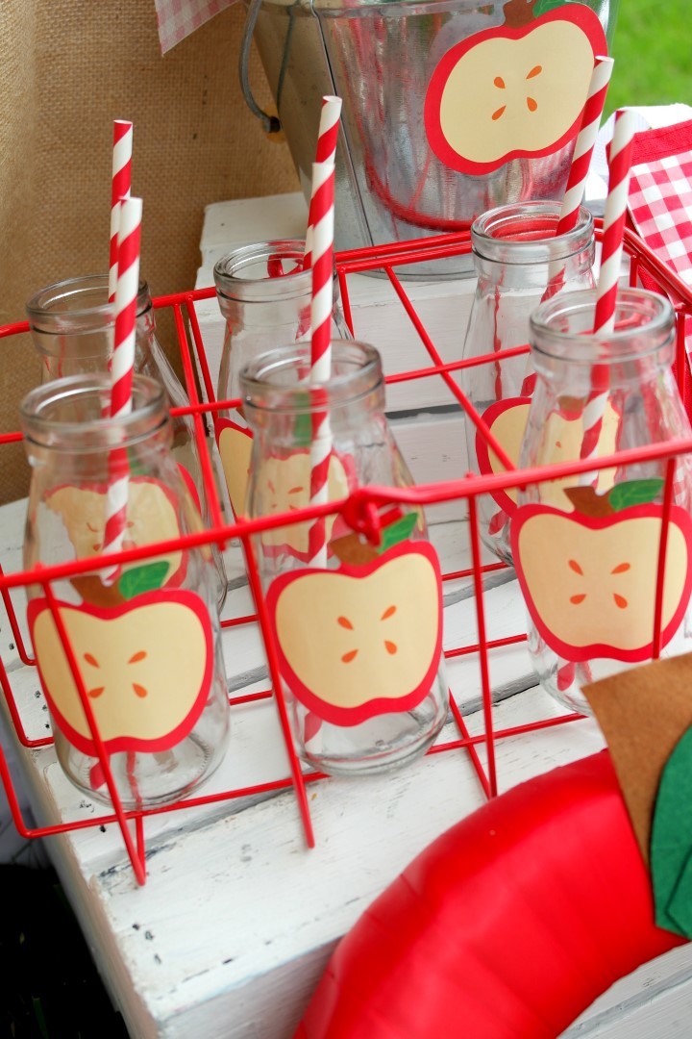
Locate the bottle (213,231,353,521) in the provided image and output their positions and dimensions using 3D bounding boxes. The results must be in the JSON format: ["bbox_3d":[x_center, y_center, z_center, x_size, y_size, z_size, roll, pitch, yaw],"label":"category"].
[{"bbox_3d":[-0.018,-0.034,0.474,0.059,0.136,0.059,-8,32,-2],"label":"bottle"}]

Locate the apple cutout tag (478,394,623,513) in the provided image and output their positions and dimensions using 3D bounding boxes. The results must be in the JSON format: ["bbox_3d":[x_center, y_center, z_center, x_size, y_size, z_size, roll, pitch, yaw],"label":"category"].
[{"bbox_3d":[0.076,-0.023,0.460,0.056,0.063,0.007,-2,33,9],"label":"apple cutout tag"}]

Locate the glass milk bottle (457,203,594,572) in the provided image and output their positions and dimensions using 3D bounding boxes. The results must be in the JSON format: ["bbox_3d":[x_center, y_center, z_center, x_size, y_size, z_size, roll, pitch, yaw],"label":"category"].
[{"bbox_3d":[0.075,-0.050,0.478,0.059,0.136,0.059,-2,33,9],"label":"glass milk bottle"}]

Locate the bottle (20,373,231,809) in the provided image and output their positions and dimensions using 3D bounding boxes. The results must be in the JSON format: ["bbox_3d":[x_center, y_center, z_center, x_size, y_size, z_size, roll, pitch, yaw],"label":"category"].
[{"bbox_3d":[-0.071,0.024,0.395,0.059,0.136,0.059,-12,32,-11],"label":"bottle"}]

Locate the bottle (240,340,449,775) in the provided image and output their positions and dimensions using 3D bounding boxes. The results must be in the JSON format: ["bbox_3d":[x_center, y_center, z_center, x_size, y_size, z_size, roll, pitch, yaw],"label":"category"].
[{"bbox_3d":[-0.001,0.013,0.397,0.059,0.136,0.059,-9,30,0],"label":"bottle"}]

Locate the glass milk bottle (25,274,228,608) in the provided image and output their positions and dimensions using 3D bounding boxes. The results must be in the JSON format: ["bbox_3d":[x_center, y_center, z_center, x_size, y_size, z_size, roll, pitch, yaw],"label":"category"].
[{"bbox_3d":[-0.083,-0.020,0.465,0.059,0.136,0.059,-13,32,-9],"label":"glass milk bottle"}]

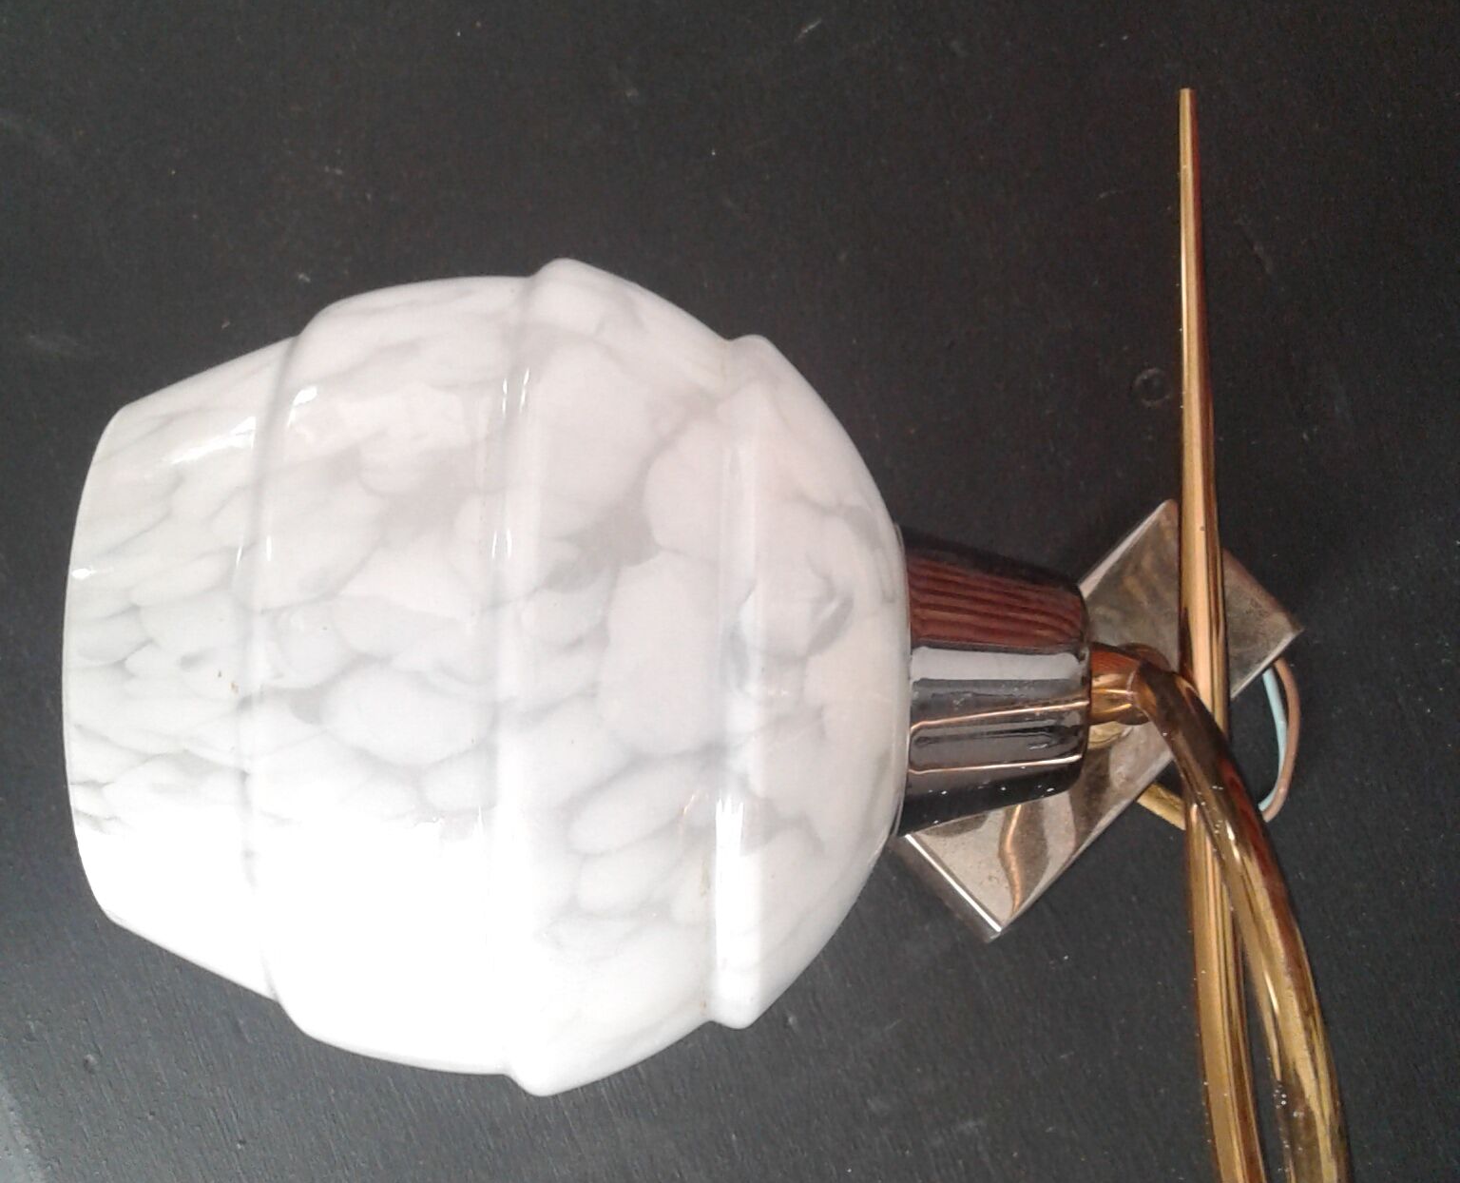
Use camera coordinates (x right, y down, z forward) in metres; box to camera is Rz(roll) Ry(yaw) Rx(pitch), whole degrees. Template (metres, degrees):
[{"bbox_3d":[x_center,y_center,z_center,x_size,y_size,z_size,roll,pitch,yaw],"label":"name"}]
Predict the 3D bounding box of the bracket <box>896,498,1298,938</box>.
[{"bbox_3d":[0.065,0.022,0.378,0.080,0.012,0.036,-44,91,-5],"label":"bracket"}]

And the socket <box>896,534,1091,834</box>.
[{"bbox_3d":[0.039,0.015,0.320,0.029,0.050,0.050,2,87,-2],"label":"socket"}]

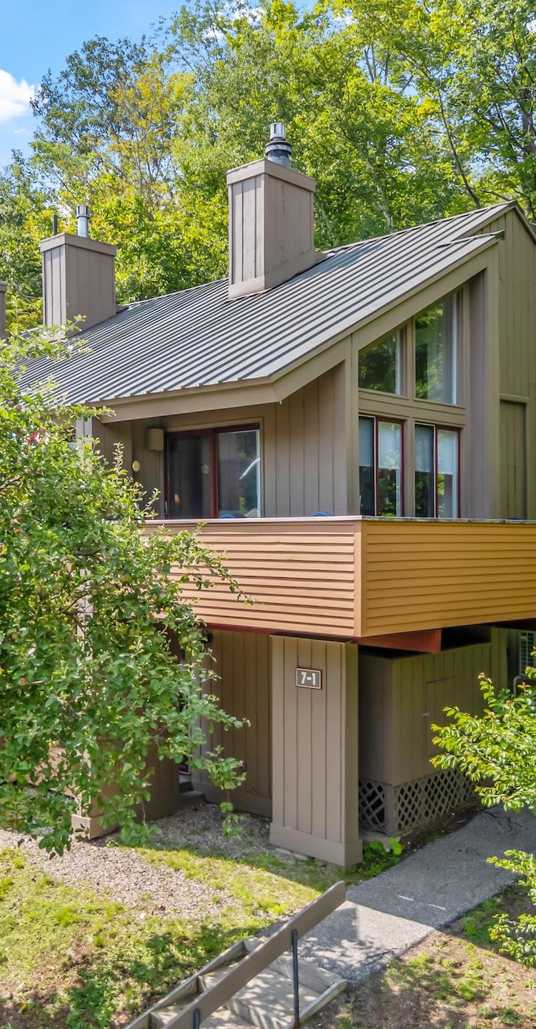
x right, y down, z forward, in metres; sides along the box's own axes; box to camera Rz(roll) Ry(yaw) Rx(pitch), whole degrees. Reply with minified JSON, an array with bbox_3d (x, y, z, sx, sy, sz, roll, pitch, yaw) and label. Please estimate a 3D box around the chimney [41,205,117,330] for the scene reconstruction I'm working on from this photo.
[{"bbox_3d":[-4.108,-5.218,20.705,0.893,3.024,1.313,-1,-2,44],"label":"chimney"}]

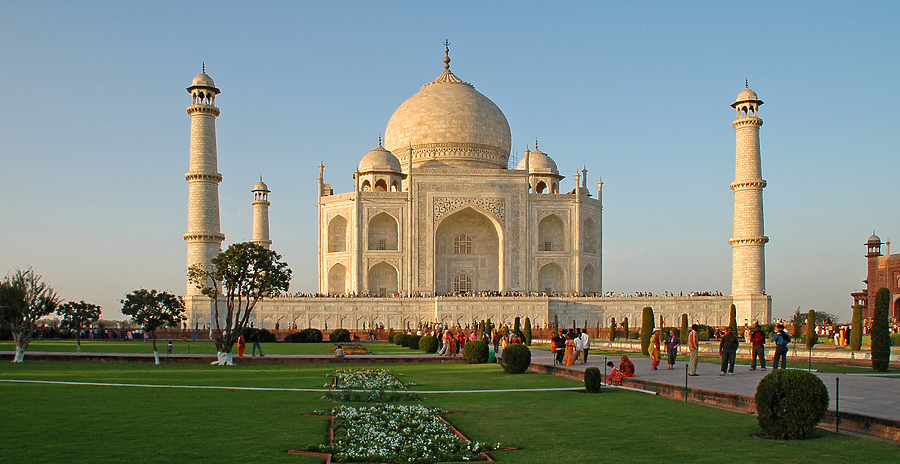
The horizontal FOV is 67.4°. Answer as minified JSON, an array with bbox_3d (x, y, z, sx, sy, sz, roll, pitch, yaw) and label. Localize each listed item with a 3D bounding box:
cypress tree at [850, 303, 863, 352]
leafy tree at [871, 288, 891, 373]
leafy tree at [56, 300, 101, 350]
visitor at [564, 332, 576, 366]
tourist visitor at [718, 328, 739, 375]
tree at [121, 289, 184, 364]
[{"bbox_3d":[28.484,6.729,47.249,0.806,3.281,0.806,0,-9,0],"label":"cypress tree"},{"bbox_3d":[17.078,3.872,26.750,0.774,3.298,0.774,0,-9,0],"label":"leafy tree"},{"bbox_3d":[-35.917,9.171,65.368,4.362,4.848,4.362,0,-9,0],"label":"leafy tree"},{"bbox_3d":[5.560,5.435,31.113,0.400,1.487,0.460,7,-11,-40],"label":"visitor"},{"bbox_3d":[9.541,4.094,23.100,0.620,1.660,0.380,-4,-9,23],"label":"tourist visitor"},{"bbox_3d":[-17.398,5.565,39.500,3.700,4.350,3.600,-1,-9,9],"label":"tree"}]

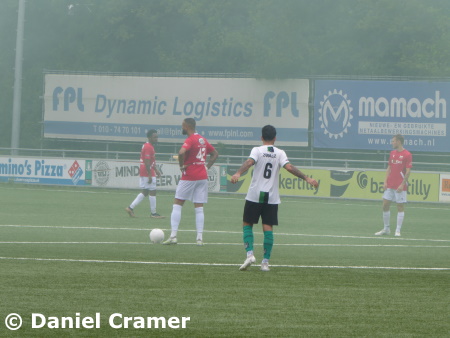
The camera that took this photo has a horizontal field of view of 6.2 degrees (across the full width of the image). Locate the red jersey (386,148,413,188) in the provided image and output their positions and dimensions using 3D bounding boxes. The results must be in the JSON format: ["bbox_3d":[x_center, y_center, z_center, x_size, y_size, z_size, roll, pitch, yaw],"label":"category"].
[{"bbox_3d":[3.090,0.023,73.900,0.480,0.720,0.300,2,1,30],"label":"red jersey"}]

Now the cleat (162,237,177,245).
[{"bbox_3d":[-0.815,1.066,62.200,0.275,0.115,0.100,1,1,-35],"label":"cleat"}]

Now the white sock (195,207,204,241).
[{"bbox_3d":[-0.367,0.815,62.300,0.120,0.495,0.125,0,1,-21],"label":"white sock"}]

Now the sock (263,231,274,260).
[{"bbox_3d":[0.546,0.950,52.000,0.115,0.355,0.125,5,0,-6],"label":"sock"}]

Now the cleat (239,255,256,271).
[{"bbox_3d":[0.287,1.168,52.050,0.280,0.110,0.100,-37,-24,35],"label":"cleat"}]

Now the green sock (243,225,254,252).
[{"bbox_3d":[0.297,0.868,52.050,0.115,0.340,0.125,-1,-12,-21],"label":"green sock"}]

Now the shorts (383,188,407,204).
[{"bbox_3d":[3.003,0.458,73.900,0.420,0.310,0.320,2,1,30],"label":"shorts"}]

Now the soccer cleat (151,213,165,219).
[{"bbox_3d":[-1.322,0.919,82.400,0.285,0.110,0.100,2,0,0],"label":"soccer cleat"}]

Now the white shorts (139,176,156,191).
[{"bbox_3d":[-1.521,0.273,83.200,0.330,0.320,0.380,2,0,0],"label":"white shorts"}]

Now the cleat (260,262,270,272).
[{"bbox_3d":[0.509,1.216,52.400,0.110,0.120,0.285,2,0,-6],"label":"cleat"}]

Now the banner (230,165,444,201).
[{"bbox_3d":[2.917,0.394,116.900,0.060,0.780,9.070,1,1,-39],"label":"banner"}]

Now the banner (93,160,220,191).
[{"bbox_3d":[-2.060,0.197,122.950,0.060,0.770,6.050,1,1,-39],"label":"banner"}]

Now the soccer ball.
[{"bbox_3d":[-1.025,1.010,63.200,0.220,0.220,0.220,2,0,0],"label":"soccer ball"}]

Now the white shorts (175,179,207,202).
[{"bbox_3d":[-0.492,0.320,62.600,0.460,0.390,0.350,1,1,-37],"label":"white shorts"}]

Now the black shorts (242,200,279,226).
[{"bbox_3d":[0.450,0.531,52.300,0.440,0.355,0.310,2,0,-9],"label":"black shorts"}]

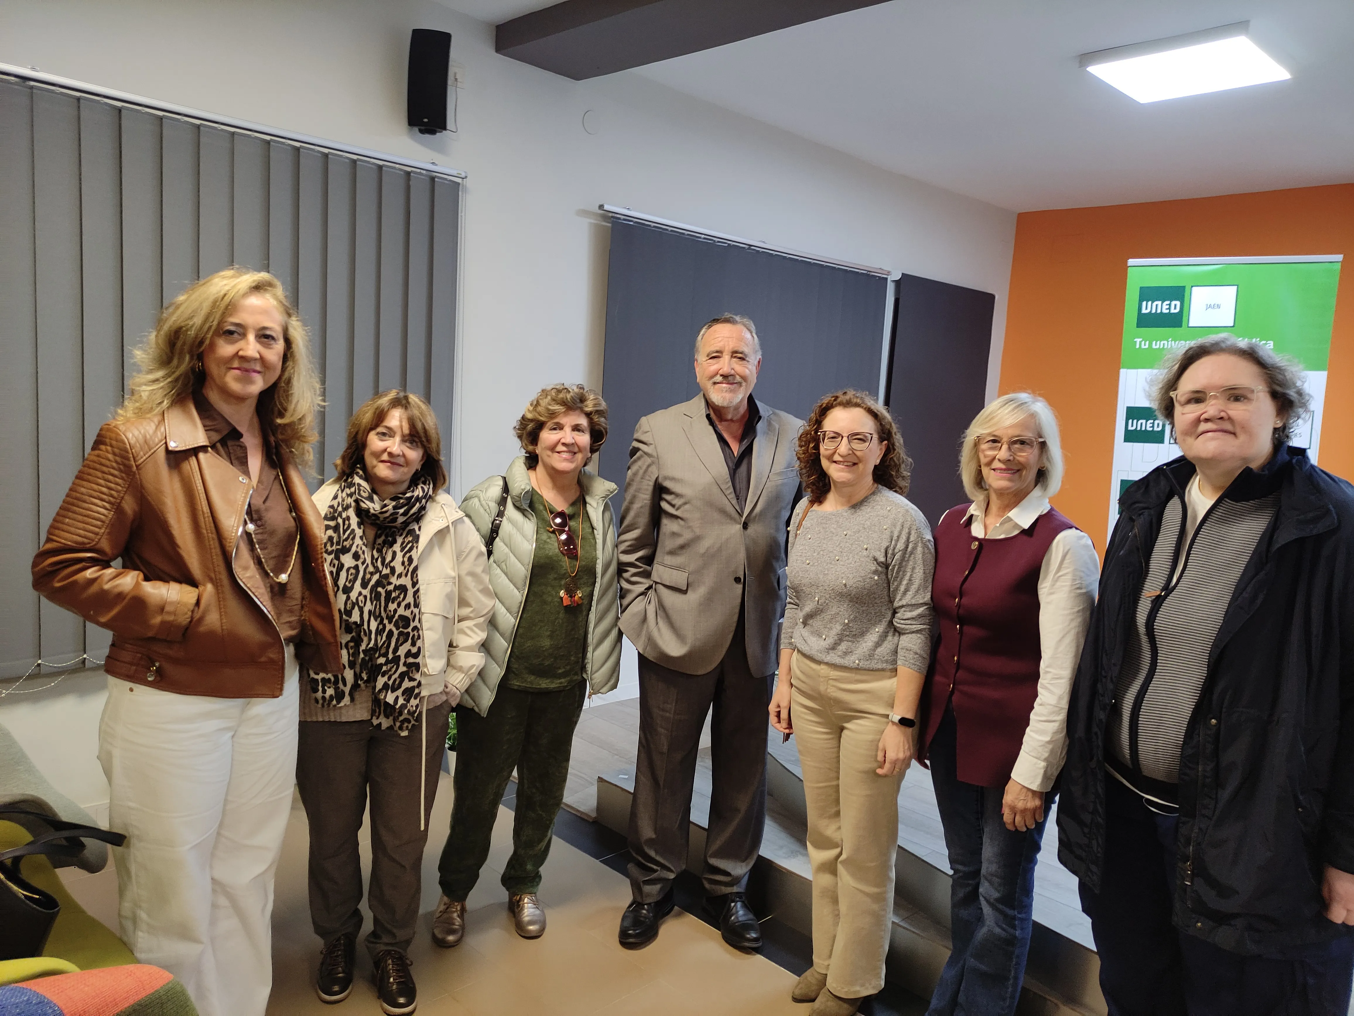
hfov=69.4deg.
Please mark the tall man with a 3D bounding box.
[{"bbox_3d":[0.096,0.361,2.832,0.515,1.810,0.360,3,7,-7],"label":"tall man"}]

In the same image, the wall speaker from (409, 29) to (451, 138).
[{"bbox_3d":[-0.906,-1.556,3.592,0.148,0.360,0.180,2,15,-11],"label":"wall speaker"}]

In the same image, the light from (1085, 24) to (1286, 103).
[{"bbox_3d":[2.038,-1.759,3.905,0.610,0.050,0.610,11,10,44],"label":"light"}]

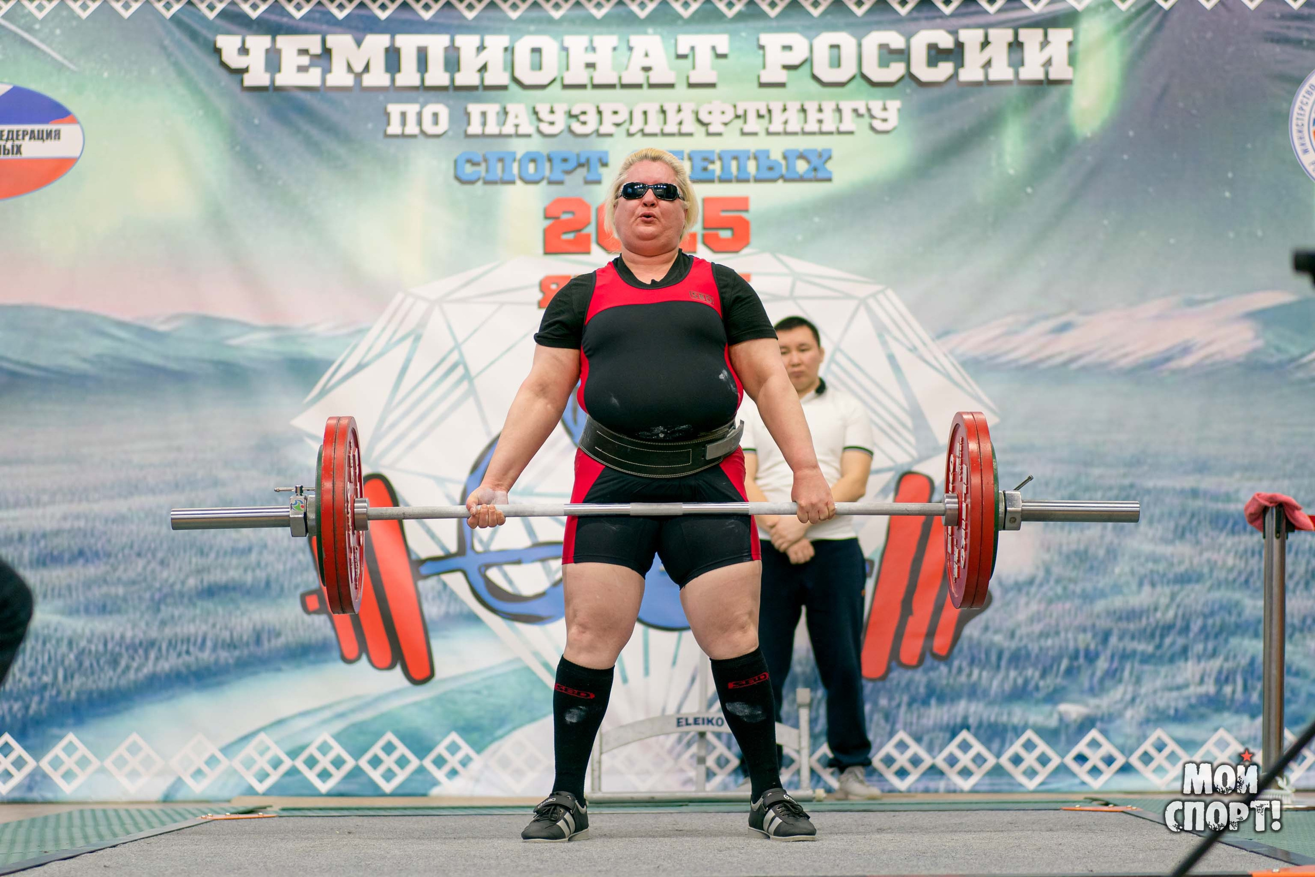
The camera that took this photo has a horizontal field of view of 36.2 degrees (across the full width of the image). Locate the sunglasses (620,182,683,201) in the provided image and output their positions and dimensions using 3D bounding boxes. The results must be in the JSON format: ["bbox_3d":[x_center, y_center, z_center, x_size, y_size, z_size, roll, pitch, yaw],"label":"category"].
[{"bbox_3d":[-0.015,-0.565,4.764,0.147,0.048,0.150,0,-7,0],"label":"sunglasses"}]

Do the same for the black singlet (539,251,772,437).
[{"bbox_3d":[-0.007,-0.218,4.742,0.575,0.490,0.340,0,-10,0],"label":"black singlet"}]

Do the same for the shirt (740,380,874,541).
[{"bbox_3d":[0.508,0.072,6.923,0.475,0.570,0.260,-1,-7,5],"label":"shirt"}]

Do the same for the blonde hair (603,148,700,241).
[{"bbox_3d":[-0.015,-0.583,4.807,0.230,0.225,0.210,0,-7,0],"label":"blonde hair"}]

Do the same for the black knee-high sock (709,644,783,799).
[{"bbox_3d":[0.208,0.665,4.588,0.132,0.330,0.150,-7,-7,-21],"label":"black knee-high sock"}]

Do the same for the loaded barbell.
[{"bbox_3d":[-0.006,0.170,4.570,2.200,0.455,0.450,0,-7,0],"label":"loaded barbell"}]

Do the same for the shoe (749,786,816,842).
[{"bbox_3d":[0.281,0.836,4.502,0.102,0.112,0.270,4,-8,-27],"label":"shoe"}]

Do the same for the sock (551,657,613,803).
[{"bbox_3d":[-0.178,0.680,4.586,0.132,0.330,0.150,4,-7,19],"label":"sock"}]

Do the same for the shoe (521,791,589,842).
[{"bbox_3d":[-0.229,0.838,4.501,0.102,0.112,0.270,-4,-8,28],"label":"shoe"}]

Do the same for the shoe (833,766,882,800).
[{"bbox_3d":[0.673,1.158,6.729,0.100,0.115,0.280,4,-8,-32],"label":"shoe"}]

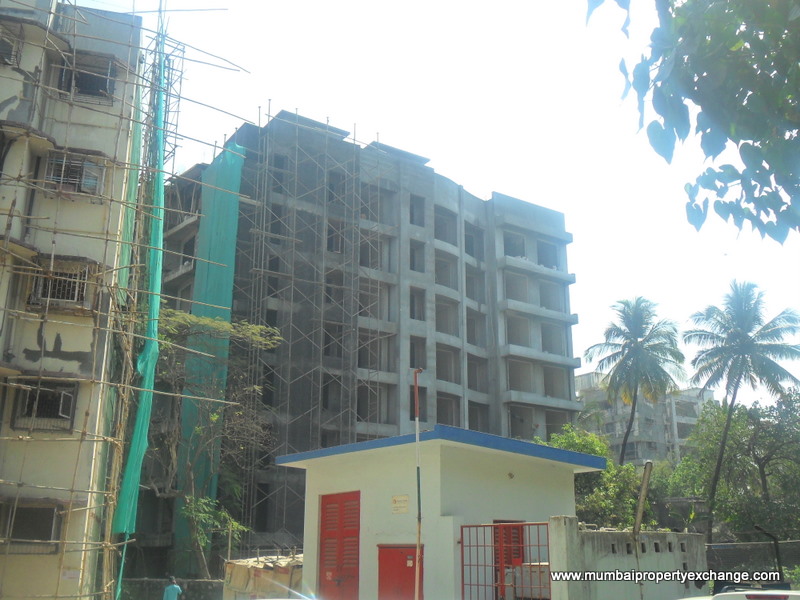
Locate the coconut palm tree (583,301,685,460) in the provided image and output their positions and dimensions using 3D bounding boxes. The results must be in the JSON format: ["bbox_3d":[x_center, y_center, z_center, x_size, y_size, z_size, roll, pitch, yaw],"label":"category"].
[{"bbox_3d":[15.672,8.892,54.514,6.350,18.370,6.350,-5,-17,15],"label":"coconut palm tree"}]

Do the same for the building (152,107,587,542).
[{"bbox_3d":[-2.037,5.128,55.507,25.300,26.100,13.500,12,-20,-34],"label":"building"}]

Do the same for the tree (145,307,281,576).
[{"bbox_3d":[-6.360,5.206,27.426,4.450,10.080,4.450,4,-17,-12],"label":"tree"}]

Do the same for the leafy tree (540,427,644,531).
[{"bbox_3d":[7.055,7.829,30.233,3.720,6.670,3.720,-4,-17,12],"label":"leafy tree"}]

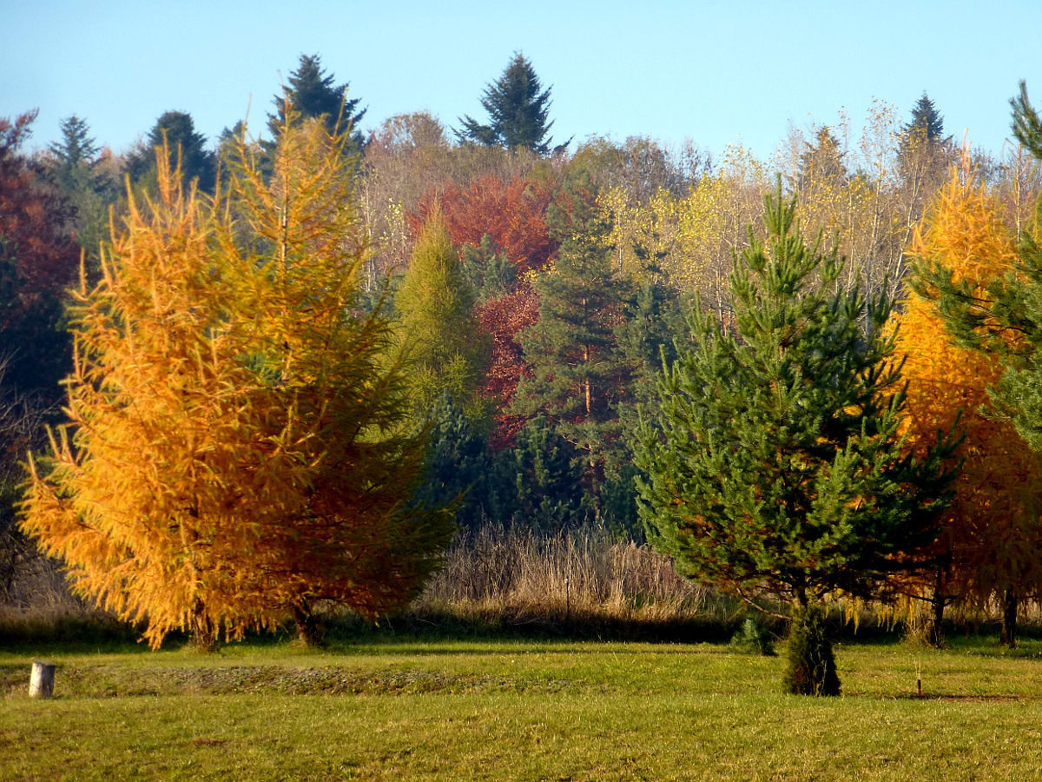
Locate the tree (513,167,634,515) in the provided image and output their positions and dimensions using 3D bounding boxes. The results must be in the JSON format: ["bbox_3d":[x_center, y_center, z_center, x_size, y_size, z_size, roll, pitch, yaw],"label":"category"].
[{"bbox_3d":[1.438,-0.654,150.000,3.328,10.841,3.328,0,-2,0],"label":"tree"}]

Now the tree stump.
[{"bbox_3d":[-5.254,3.167,60.000,0.252,0.409,0.252,5,-2,0],"label":"tree stump"}]

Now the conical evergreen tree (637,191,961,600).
[{"bbox_3d":[3.311,0.377,66.000,3.891,5.848,3.697,0,-2,0],"label":"conical evergreen tree"}]

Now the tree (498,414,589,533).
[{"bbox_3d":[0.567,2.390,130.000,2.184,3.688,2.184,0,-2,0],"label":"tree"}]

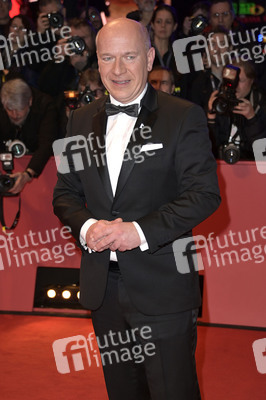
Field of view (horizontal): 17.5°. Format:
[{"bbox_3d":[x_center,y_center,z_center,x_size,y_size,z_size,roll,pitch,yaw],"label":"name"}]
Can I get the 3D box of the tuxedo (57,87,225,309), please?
[{"bbox_3d":[0.010,0.006,2.744,0.560,0.740,0.390,4,10,24],"label":"tuxedo"}]

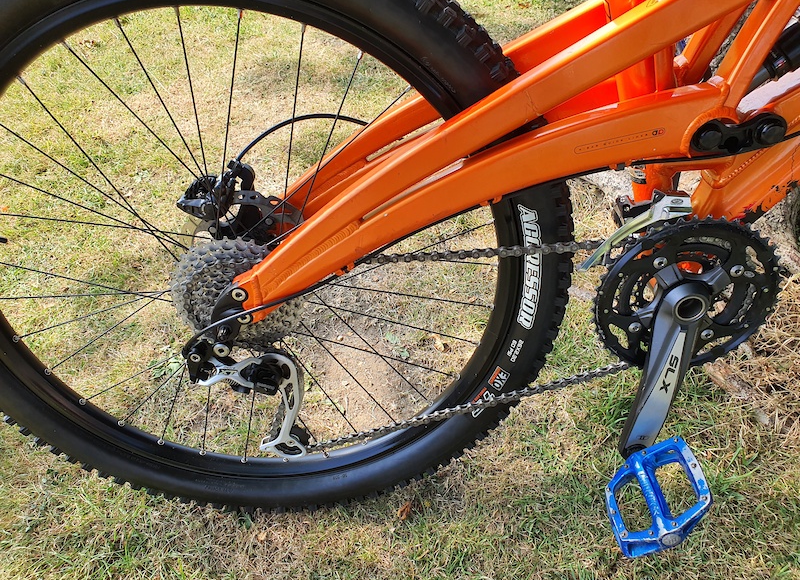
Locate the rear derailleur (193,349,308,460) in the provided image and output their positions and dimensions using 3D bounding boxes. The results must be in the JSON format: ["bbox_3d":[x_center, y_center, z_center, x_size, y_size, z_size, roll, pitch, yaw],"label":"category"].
[{"bbox_3d":[-0.158,0.122,0.647,0.108,0.188,0.060,0,33,-2],"label":"rear derailleur"}]

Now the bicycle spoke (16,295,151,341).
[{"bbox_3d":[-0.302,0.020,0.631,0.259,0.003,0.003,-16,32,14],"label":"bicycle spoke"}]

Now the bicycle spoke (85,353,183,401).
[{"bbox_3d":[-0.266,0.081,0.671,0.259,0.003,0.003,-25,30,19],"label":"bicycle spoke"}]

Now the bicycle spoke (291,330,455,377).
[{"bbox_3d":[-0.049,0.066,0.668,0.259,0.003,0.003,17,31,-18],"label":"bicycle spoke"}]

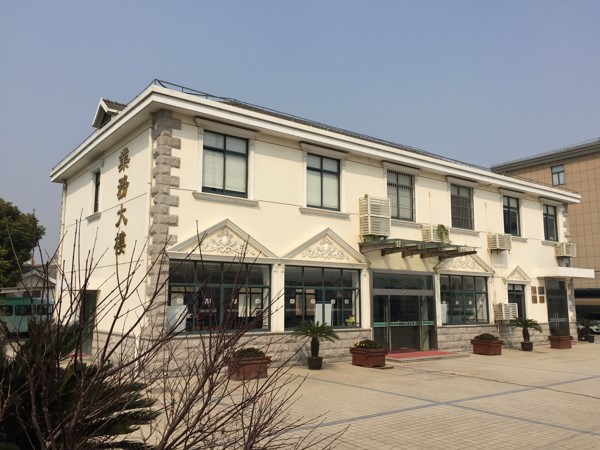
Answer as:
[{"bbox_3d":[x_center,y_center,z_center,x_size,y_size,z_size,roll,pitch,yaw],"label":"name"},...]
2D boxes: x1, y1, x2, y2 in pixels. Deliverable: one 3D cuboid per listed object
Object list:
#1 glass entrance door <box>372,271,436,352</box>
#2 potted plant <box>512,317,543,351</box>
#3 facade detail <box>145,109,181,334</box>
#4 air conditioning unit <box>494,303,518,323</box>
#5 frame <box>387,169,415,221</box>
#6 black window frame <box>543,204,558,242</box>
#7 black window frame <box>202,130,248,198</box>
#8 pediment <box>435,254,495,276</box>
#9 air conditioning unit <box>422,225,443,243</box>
[{"bbox_3d":[3.708,3.066,17.828,3.366,2.804,0.120,7,-10,-36],"label":"glass entrance door"},{"bbox_3d":[8.891,4.197,19.535,1.120,1.330,1.120,7,-11,-35],"label":"potted plant"},{"bbox_3d":[-3.544,-0.086,12.964,0.567,5.727,0.560,7,-10,-36],"label":"facade detail"},{"bbox_3d":[8.356,3.514,20.280,1.000,0.630,0.420,7,-11,-35],"label":"air conditioning unit"},{"bbox_3d":[3.595,-1.008,17.758,1.380,1.693,0.120,7,-11,-35],"label":"frame"},{"bbox_3d":[13.584,-0.081,27.274,1.450,1.930,0.120,6,-10,-37],"label":"black window frame"},{"bbox_3d":[-2.016,-1.649,13.749,1.365,1.693,0.120,7,-11,-35],"label":"black window frame"},{"bbox_3d":[6.624,1.404,20.060,3.782,1.222,0.180,7,-10,-36],"label":"pediment"},{"bbox_3d":[5.106,0.400,18.875,1.000,0.600,0.450,7,-10,-36],"label":"air conditioning unit"}]

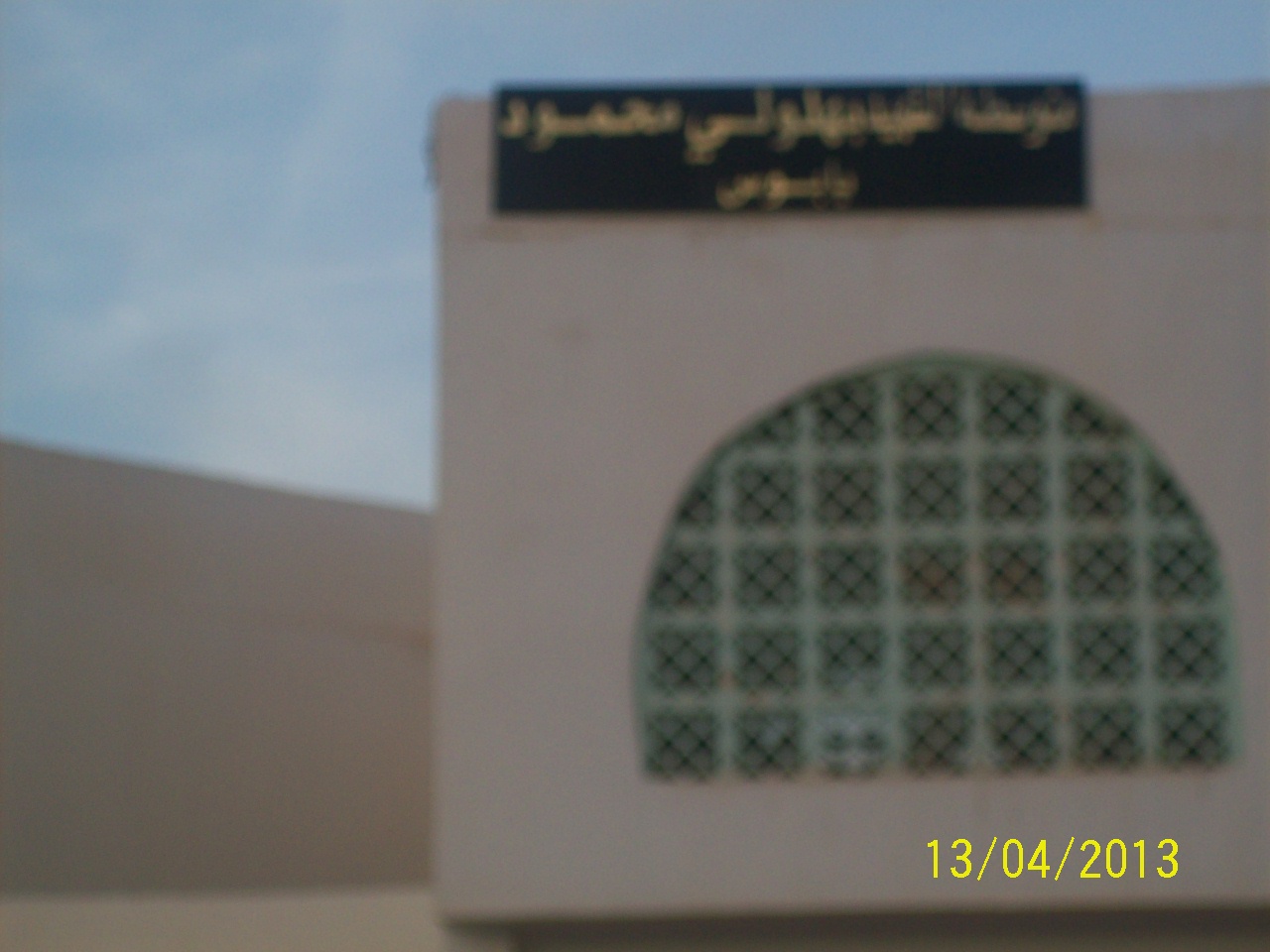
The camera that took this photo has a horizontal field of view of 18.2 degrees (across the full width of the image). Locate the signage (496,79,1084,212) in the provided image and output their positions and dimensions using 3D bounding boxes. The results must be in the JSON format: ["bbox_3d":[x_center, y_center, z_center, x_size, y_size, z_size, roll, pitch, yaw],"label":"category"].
[{"bbox_3d":[0.537,-1.144,13.870,2.054,0.460,0.050,-1,-12,3],"label":"signage"}]

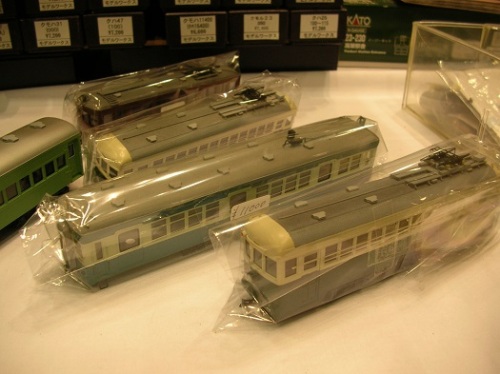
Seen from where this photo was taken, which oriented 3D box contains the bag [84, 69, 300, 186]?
[{"bbox_3d":[-0.031,-0.030,0.333,0.042,0.049,0.160,25,35,39],"label":"bag"}]

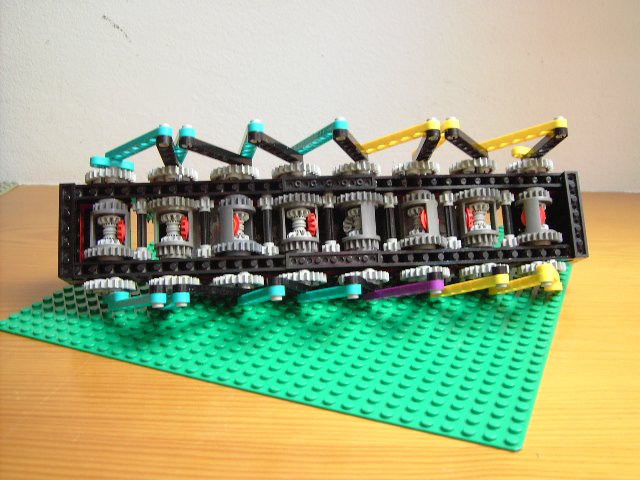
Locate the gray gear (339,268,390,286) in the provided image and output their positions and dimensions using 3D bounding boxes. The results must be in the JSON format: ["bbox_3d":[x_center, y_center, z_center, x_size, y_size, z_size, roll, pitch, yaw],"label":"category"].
[{"bbox_3d":[0.023,0.020,0.333,0.025,0.008,0.025,-2,-12,-5],"label":"gray gear"}]

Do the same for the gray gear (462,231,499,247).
[{"bbox_3d":[0.086,0.001,0.342,0.019,0.008,0.019,-2,-12,-5],"label":"gray gear"}]

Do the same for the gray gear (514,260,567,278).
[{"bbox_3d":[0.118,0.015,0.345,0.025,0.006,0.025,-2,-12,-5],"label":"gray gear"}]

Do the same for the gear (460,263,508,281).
[{"bbox_3d":[0.086,0.017,0.339,0.025,0.008,0.025,-2,-12,-5],"label":"gear"}]

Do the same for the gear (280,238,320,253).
[{"bbox_3d":[-0.010,0.005,0.336,0.018,0.007,0.018,-2,-12,-5],"label":"gear"}]

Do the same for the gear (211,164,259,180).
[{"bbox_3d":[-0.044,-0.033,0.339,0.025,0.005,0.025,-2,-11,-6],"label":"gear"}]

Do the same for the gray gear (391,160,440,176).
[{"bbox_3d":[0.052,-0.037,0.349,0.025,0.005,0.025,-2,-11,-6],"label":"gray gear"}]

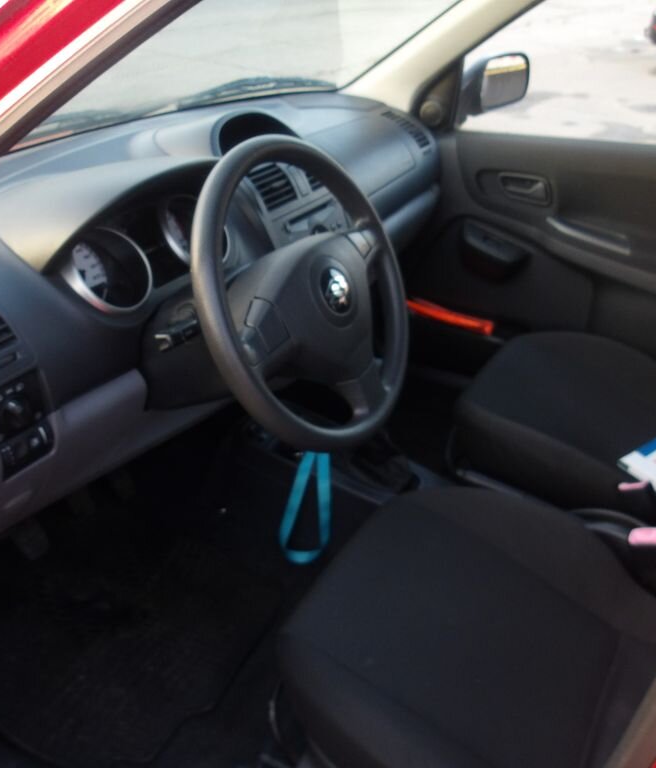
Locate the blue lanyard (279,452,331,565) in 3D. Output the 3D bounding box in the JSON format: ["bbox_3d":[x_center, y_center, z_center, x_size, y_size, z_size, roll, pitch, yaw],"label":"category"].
[{"bbox_3d":[-0.034,0.194,1.265,0.072,0.200,0.030,3,30,-1],"label":"blue lanyard"}]

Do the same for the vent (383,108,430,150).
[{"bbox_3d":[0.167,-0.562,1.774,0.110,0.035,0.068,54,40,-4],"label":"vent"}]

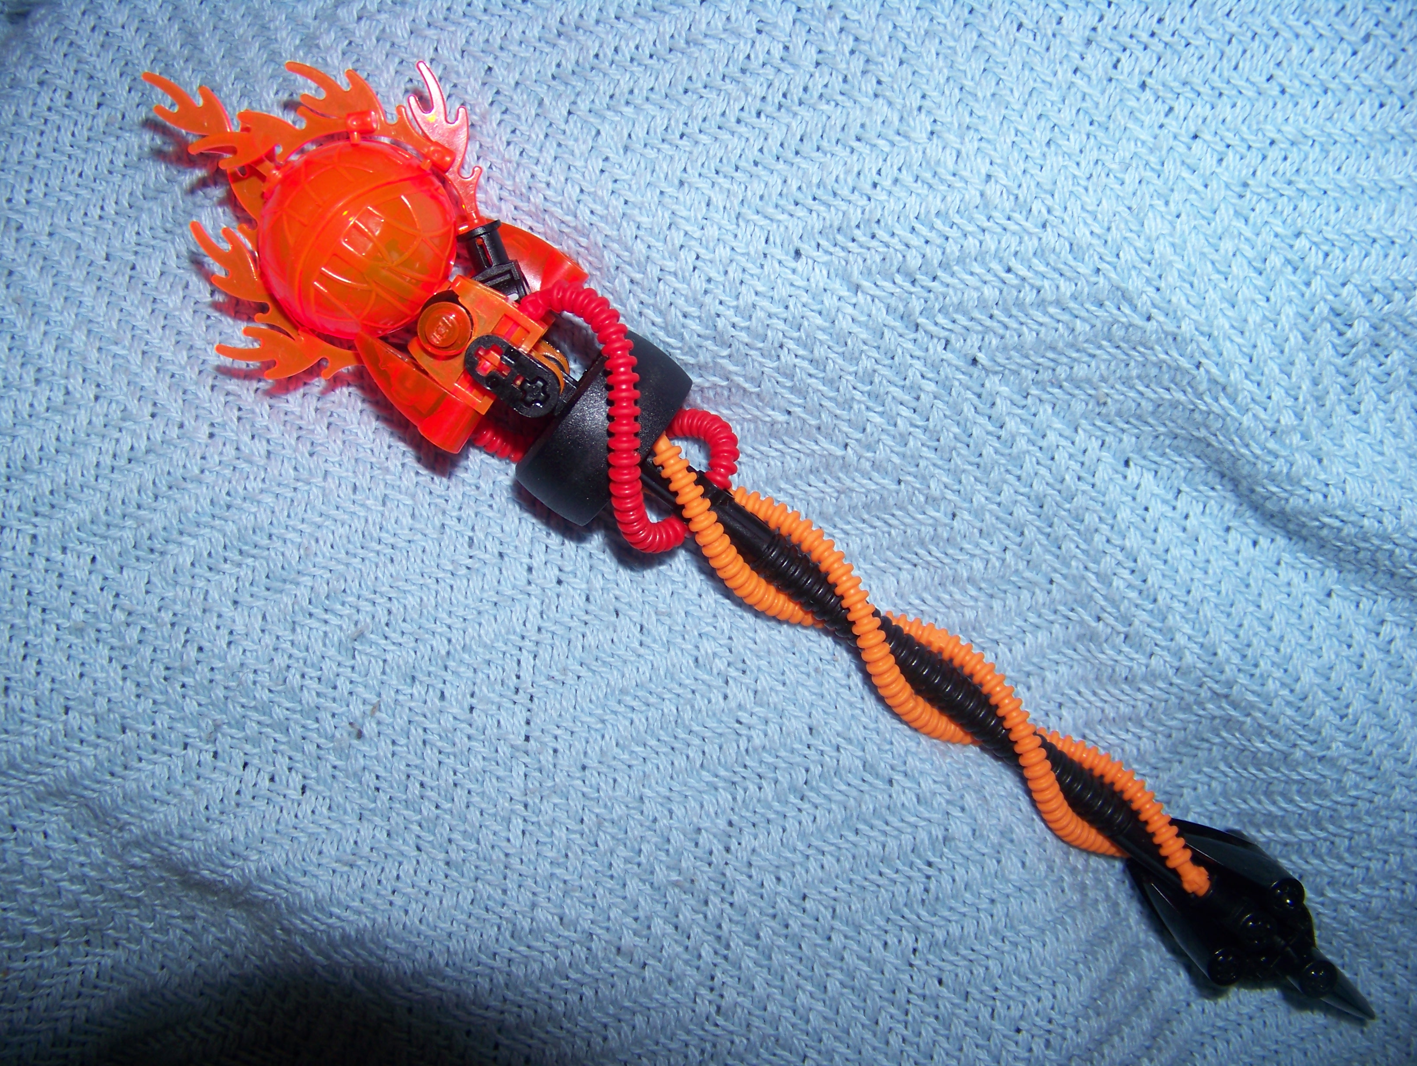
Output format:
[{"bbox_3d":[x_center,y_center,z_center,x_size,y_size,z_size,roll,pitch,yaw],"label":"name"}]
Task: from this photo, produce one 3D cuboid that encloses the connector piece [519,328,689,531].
[{"bbox_3d":[-0.017,-0.017,0.234,0.014,0.030,0.030,37,90,-6],"label":"connector piece"}]

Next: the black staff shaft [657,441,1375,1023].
[{"bbox_3d":[0.051,0.035,0.243,0.157,0.016,0.022,37,90,-6],"label":"black staff shaft"}]

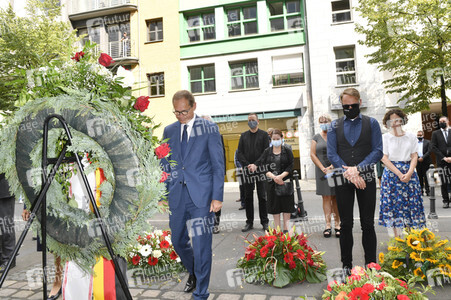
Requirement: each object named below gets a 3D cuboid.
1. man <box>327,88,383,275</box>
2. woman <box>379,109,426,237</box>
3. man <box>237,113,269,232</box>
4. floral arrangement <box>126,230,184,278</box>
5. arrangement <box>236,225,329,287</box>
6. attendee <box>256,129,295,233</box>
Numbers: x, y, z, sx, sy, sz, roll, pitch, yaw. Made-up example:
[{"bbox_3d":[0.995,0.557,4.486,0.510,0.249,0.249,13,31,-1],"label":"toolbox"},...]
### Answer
[{"bbox_3d":[1.238,0.310,3.100,0.550,1.810,0.400,-4,-1,22],"label":"man"},{"bbox_3d":[2.284,0.323,4.200,0.560,1.700,0.400,-4,-1,27],"label":"woman"},{"bbox_3d":[0.455,0.359,5.200,0.540,1.850,0.360,-3,-1,13],"label":"man"},{"bbox_3d":[-0.759,1.105,3.580,0.700,0.460,0.580,-3,-1,-6],"label":"floral arrangement"},{"bbox_3d":[0.559,1.028,3.250,0.880,0.470,0.680,-3,-1,9],"label":"arrangement"},{"bbox_3d":[0.835,0.492,5.080,0.520,1.620,0.380,-3,-1,14],"label":"attendee"}]

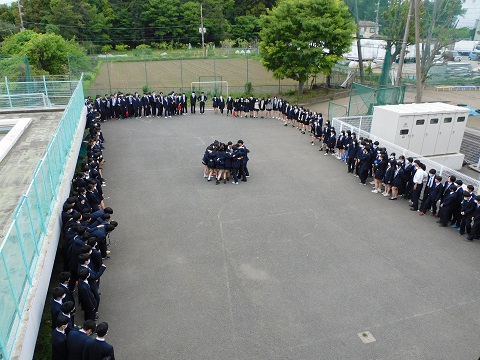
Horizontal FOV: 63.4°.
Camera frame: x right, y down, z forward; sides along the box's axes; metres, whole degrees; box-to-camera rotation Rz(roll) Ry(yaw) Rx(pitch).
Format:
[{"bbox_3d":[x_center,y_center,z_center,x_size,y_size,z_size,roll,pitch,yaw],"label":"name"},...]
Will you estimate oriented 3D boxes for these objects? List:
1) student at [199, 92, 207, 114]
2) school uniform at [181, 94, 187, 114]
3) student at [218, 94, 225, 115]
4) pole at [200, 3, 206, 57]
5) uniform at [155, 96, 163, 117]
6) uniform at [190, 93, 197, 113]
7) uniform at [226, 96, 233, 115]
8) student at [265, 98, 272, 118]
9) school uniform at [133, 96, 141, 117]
[{"bbox_3d":[-2.940,-5.927,30.120,0.600,1.724,0.360,-3,22,-7],"label":"student"},{"bbox_3d":[-4.373,-5.797,30.095,0.480,1.462,0.330,-4,22,-10],"label":"school uniform"},{"bbox_3d":[-1.422,-5.740,29.888,0.470,1.552,0.320,-1,22,-3],"label":"student"},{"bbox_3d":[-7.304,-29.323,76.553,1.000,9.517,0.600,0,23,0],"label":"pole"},{"bbox_3d":[-6.151,-5.404,29.134,0.500,1.453,0.340,-6,23,-15],"label":"uniform"},{"bbox_3d":[-3.695,-5.994,30.672,0.480,1.410,0.300,-3,23,-7],"label":"uniform"},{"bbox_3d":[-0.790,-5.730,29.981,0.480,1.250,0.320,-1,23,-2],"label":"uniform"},{"bbox_3d":[2.166,-5.350,28.905,0.480,1.566,0.340,3,22,7],"label":"student"},{"bbox_3d":[-7.933,-5.509,29.544,0.500,1.370,0.320,-10,24,-22],"label":"school uniform"}]

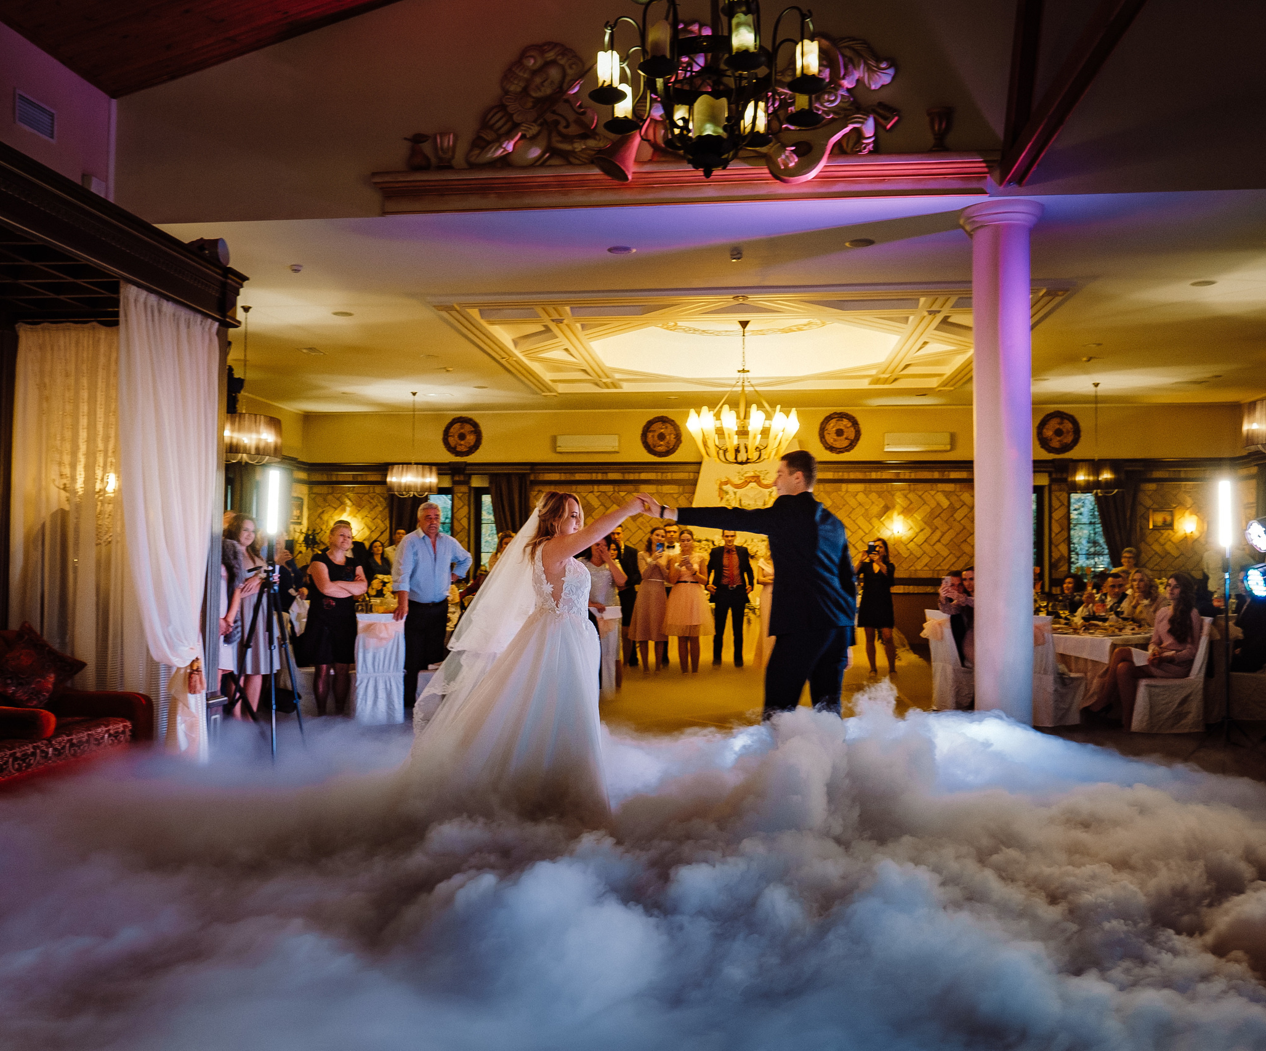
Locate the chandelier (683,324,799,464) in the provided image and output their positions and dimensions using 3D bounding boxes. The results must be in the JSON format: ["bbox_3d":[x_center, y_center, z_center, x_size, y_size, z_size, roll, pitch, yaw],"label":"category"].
[{"bbox_3d":[1.270,-1.524,12.075,1.302,1.632,1.302,0,-2,7],"label":"chandelier"}]

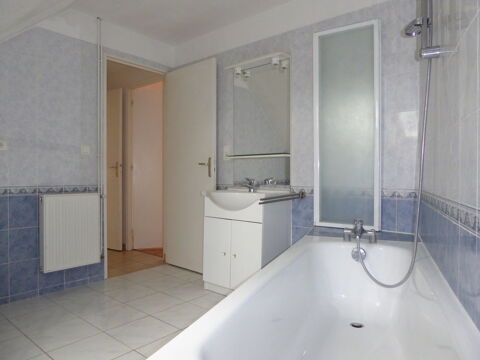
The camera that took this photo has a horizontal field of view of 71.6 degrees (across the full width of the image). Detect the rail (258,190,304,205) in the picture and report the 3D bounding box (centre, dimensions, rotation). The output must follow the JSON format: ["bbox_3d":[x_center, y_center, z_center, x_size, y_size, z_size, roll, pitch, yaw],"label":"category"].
[{"bbox_3d":[0.313,0.136,2.398,0.055,0.060,0.570,0,1,40],"label":"rail"}]

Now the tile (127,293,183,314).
[{"bbox_3d":[-0.639,0.921,2.481,0.316,0.010,0.316,0,1,40],"label":"tile"}]

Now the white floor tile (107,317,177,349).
[{"bbox_3d":[-0.594,0.922,2.029,0.320,0.010,0.320,0,0,40],"label":"white floor tile"}]

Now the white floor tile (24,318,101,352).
[{"bbox_3d":[-1.045,0.921,1.987,0.320,0.010,0.320,0,0,40],"label":"white floor tile"}]

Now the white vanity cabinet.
[{"bbox_3d":[0.046,0.508,2.737,0.630,0.825,0.430,0,0,40],"label":"white vanity cabinet"}]

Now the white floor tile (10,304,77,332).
[{"bbox_3d":[-1.296,0.922,2.192,0.316,0.010,0.316,0,1,40],"label":"white floor tile"}]

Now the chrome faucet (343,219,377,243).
[{"bbox_3d":[0.707,0.303,1.962,0.190,0.145,0.140,0,0,21],"label":"chrome faucet"}]

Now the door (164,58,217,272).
[{"bbox_3d":[-0.500,-0.115,3.332,0.725,2.030,0.045,0,1,41],"label":"door"}]

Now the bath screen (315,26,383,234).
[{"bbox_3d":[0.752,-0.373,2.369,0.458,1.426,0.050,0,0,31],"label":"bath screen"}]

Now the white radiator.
[{"bbox_3d":[-1.392,0.417,2.757,0.090,0.610,0.450,0,1,41],"label":"white radiator"}]

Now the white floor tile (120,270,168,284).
[{"bbox_3d":[-0.924,0.918,3.135,0.320,0.010,0.320,0,0,40],"label":"white floor tile"}]

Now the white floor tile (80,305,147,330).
[{"bbox_3d":[-0.844,0.922,2.234,0.316,0.010,0.316,0,1,40],"label":"white floor tile"}]

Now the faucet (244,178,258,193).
[{"bbox_3d":[0.094,0.044,2.745,0.050,0.120,0.120,0,0,40],"label":"faucet"}]

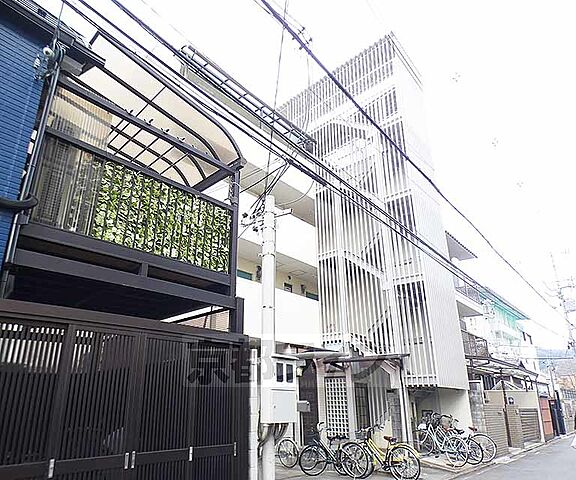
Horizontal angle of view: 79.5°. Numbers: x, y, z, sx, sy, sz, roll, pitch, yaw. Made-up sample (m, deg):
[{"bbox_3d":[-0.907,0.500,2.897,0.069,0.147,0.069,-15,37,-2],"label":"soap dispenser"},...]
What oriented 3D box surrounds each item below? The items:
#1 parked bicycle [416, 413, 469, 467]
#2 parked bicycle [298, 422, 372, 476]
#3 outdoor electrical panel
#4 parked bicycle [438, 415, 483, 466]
[{"bbox_3d":[4.397,5.853,10.152,0.570,1.070,1.800,11,-24,-28],"label":"parked bicycle"},{"bbox_3d":[1.087,5.103,8.372,1.780,1.070,0.570,-11,-23,25],"label":"parked bicycle"},{"bbox_3d":[-0.138,2.595,6.074,0.256,1.024,0.614,-18,-28,40],"label":"outdoor electrical panel"},{"bbox_3d":[4.800,5.650,9.800,0.570,1.060,1.720,8,-22,-20],"label":"parked bicycle"}]

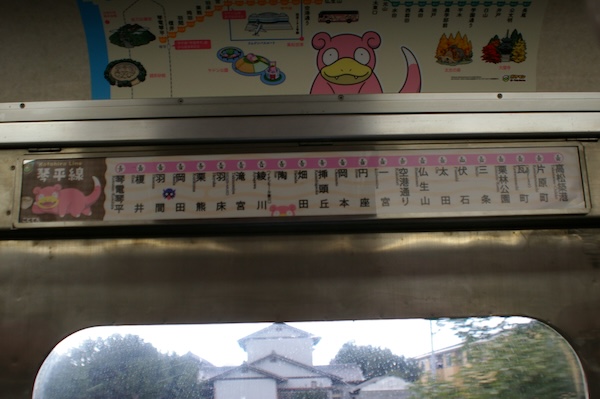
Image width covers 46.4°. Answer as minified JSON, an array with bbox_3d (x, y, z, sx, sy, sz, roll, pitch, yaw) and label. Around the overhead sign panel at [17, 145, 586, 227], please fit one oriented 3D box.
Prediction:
[{"bbox_3d":[0.011,-0.026,1.177,0.955,0.120,0.030,-1,-14,-2],"label":"overhead sign panel"}]

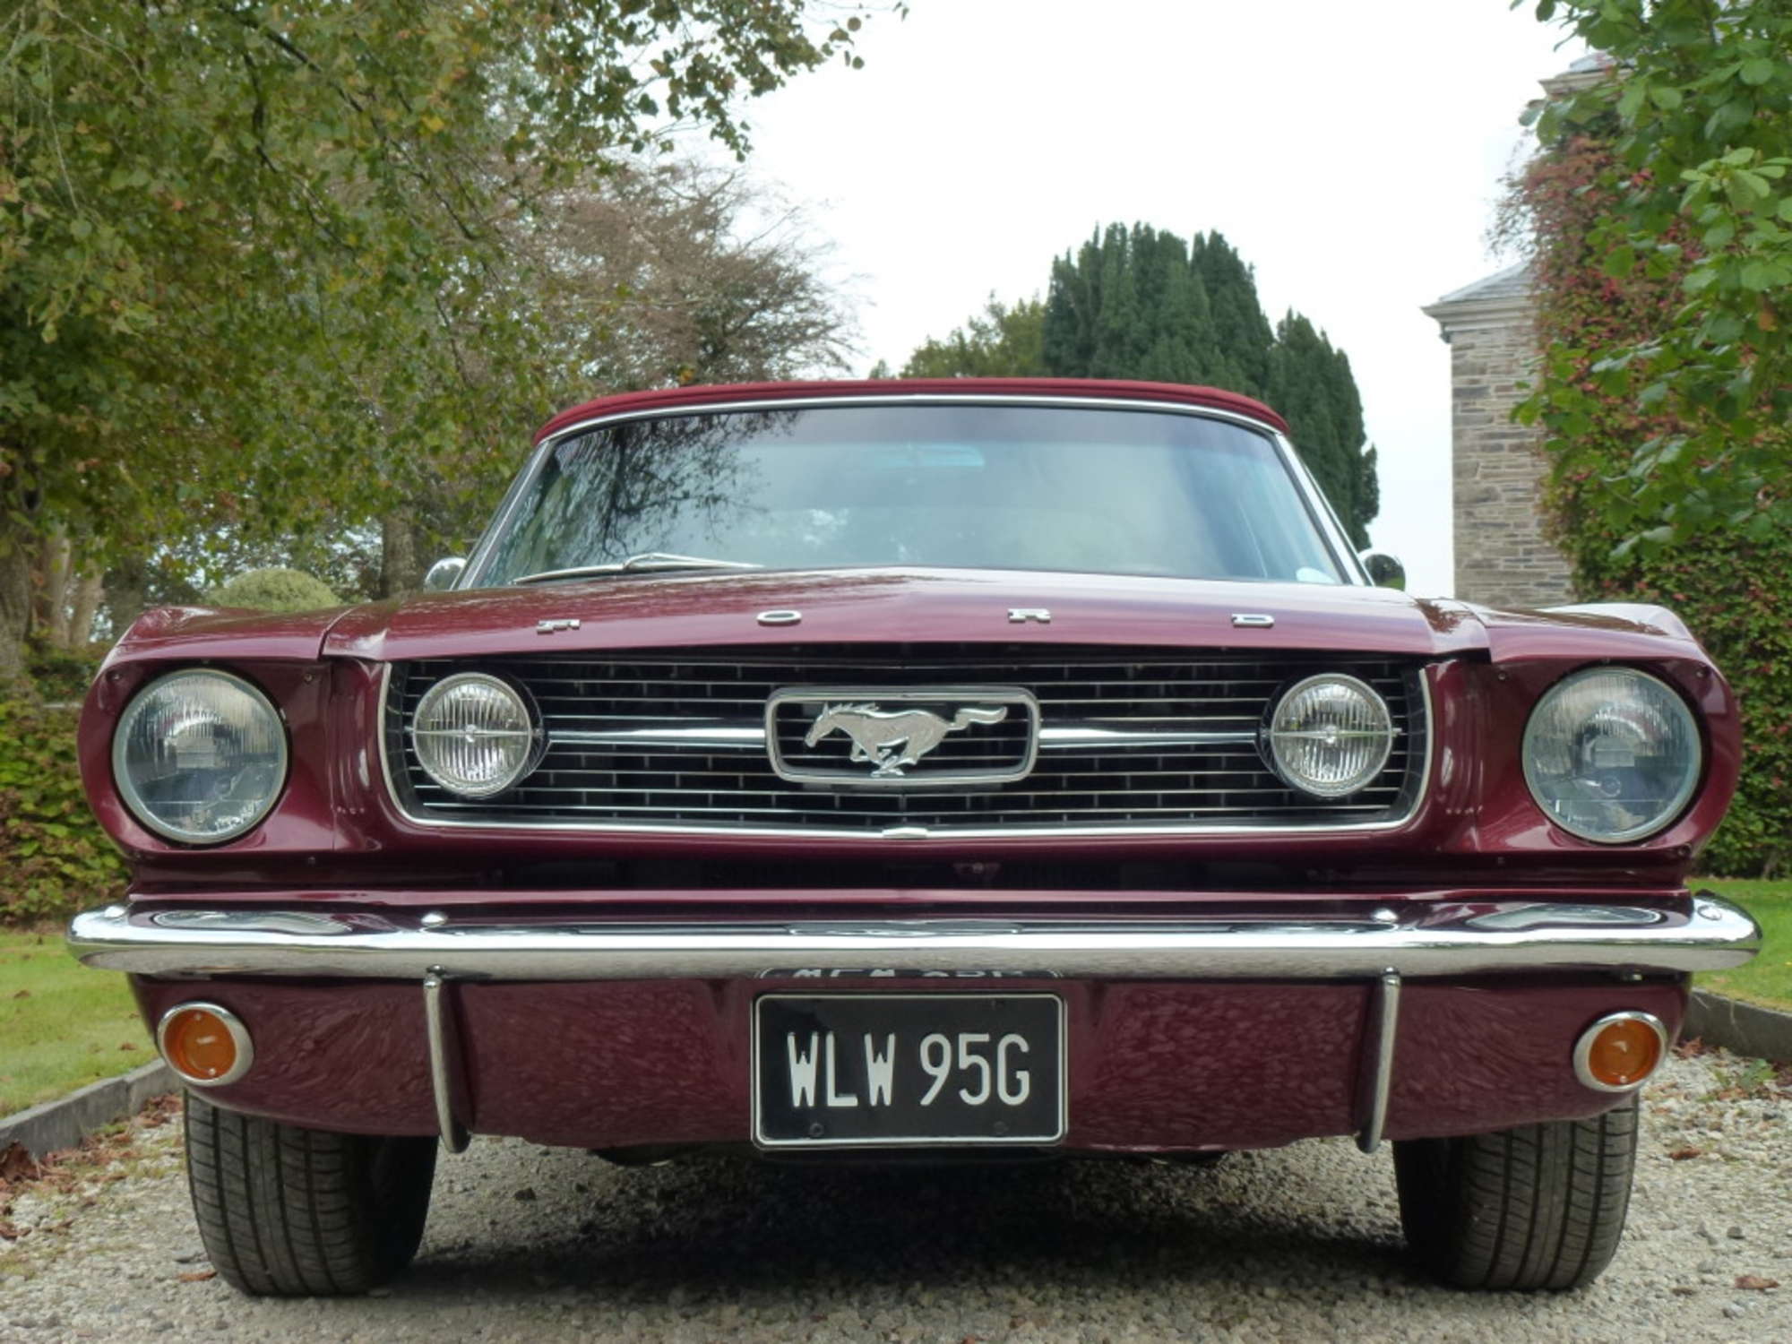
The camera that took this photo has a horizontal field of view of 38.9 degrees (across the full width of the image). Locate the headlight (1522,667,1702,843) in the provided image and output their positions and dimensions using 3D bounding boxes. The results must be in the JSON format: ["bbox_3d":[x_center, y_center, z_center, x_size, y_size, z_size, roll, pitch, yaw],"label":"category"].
[{"bbox_3d":[0.730,0.085,2.590,0.180,0.180,0.085,0,-1,1],"label":"headlight"}]

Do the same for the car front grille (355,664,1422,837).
[{"bbox_3d":[0.011,0.067,2.540,1.045,0.190,0.100,0,-1,1],"label":"car front grille"}]

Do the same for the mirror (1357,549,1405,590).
[{"bbox_3d":[0.829,-0.155,4.400,0.125,0.115,0.085,0,-1,1],"label":"mirror"}]

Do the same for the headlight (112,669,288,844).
[{"bbox_3d":[-0.709,0.085,2.590,0.180,0.180,0.085,0,-1,1],"label":"headlight"}]

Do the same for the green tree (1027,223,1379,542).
[{"bbox_3d":[5.100,-3.100,42.500,5.800,8.600,5.500,0,-1,7],"label":"green tree"}]

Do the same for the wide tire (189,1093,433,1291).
[{"bbox_3d":[-0.700,0.435,3.140,0.200,0.635,0.635,0,-1,1],"label":"wide tire"}]

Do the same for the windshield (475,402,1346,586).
[{"bbox_3d":[0.028,-0.305,4.280,1.460,0.380,0.540,0,-1,1],"label":"windshield"}]

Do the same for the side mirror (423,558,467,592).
[{"bbox_3d":[-0.765,-0.147,4.400,0.125,0.115,0.085,0,-1,1],"label":"side mirror"}]

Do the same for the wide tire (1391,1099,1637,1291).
[{"bbox_3d":[0.738,0.432,3.140,0.200,0.635,0.635,0,-1,1],"label":"wide tire"}]

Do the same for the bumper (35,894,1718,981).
[{"bbox_3d":[0.018,0.267,2.540,1.720,0.085,0.250,0,-1,1],"label":"bumper"}]

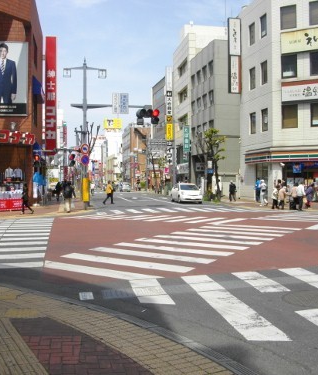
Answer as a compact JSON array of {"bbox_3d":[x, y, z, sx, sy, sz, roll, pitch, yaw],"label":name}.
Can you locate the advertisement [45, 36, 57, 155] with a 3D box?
[{"bbox_3d":[-8.373,-7.088,36.000,0.840,9.200,0.350,0,1,-9],"label":"advertisement"}]

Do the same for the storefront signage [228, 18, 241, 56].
[{"bbox_3d":[6.322,-12.479,38.400,0.920,3.100,0.380,0,1,-13],"label":"storefront signage"}]

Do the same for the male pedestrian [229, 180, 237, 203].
[{"bbox_3d":[5.770,0.318,35.800,0.580,1.660,0.420,0,1,-14],"label":"male pedestrian"}]

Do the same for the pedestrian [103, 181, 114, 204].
[{"bbox_3d":[-3.375,0.351,31.200,0.680,1.640,0.500,0,1,-9],"label":"pedestrian"}]

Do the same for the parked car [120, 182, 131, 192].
[{"bbox_3d":[-5.363,0.000,74.000,1.620,1.550,3.900,0,1,-10],"label":"parked car"}]

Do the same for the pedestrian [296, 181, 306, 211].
[{"bbox_3d":[7.745,0.476,25.300,0.580,1.600,0.420,0,1,12],"label":"pedestrian"}]

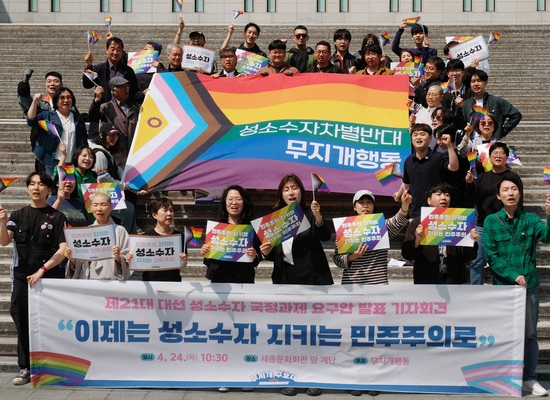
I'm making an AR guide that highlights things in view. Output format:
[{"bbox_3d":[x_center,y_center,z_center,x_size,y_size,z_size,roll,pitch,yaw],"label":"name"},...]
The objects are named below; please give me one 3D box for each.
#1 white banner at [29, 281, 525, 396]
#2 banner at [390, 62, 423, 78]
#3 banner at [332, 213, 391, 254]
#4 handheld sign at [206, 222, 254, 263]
[{"bbox_3d":[0.019,1.119,7.930,4.000,0.900,0.100,0,5,3],"label":"white banner"},{"bbox_3d":[1.604,-1.519,11.900,0.420,0.290,0.025,1,-3,0],"label":"banner"},{"bbox_3d":[0.704,0.273,7.980,0.420,0.297,0.020,-8,-2,2],"label":"banner"},{"bbox_3d":[-0.359,0.334,7.850,0.415,0.297,0.030,3,1,0],"label":"handheld sign"}]

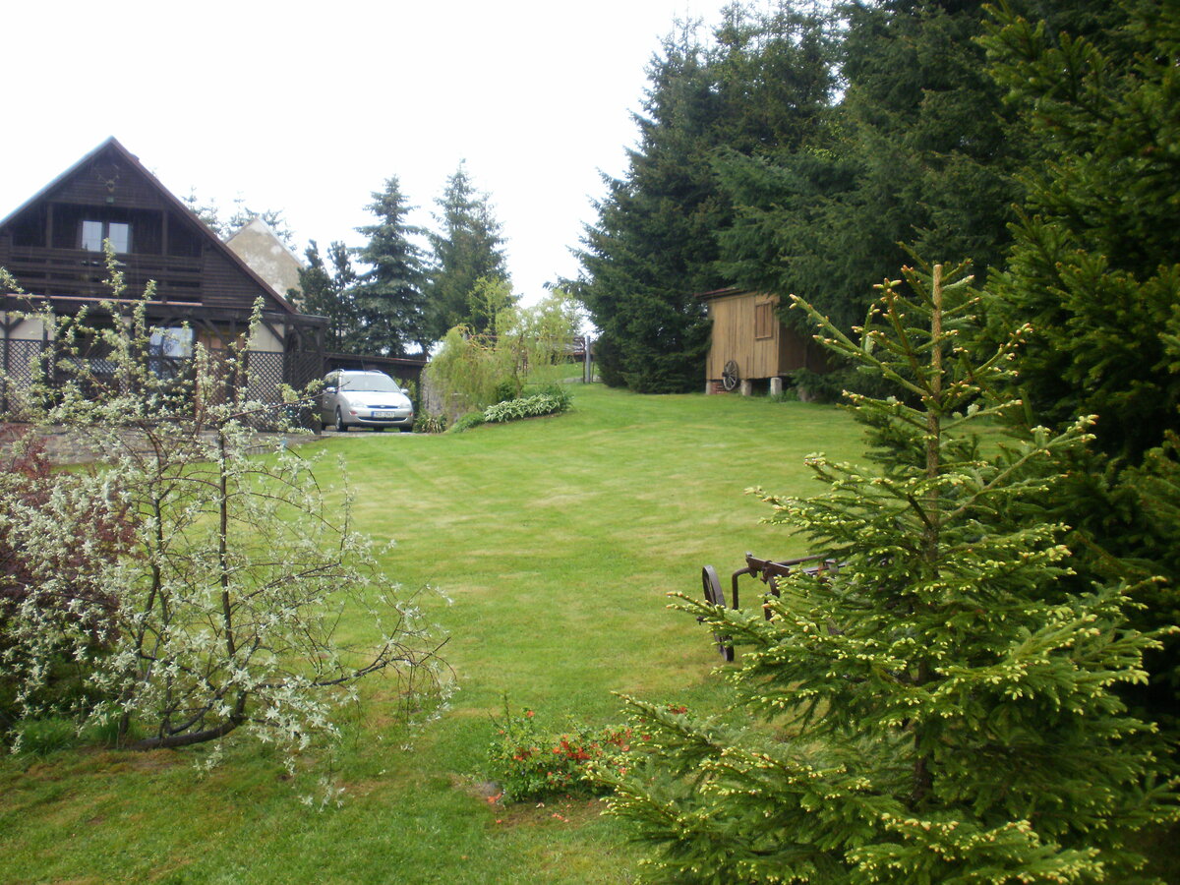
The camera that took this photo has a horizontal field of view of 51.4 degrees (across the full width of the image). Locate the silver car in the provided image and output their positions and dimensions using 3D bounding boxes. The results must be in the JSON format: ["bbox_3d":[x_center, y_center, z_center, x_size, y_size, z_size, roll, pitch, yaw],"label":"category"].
[{"bbox_3d":[-5.490,-1.010,29.600,1.780,1.490,4.420,1,1,-23],"label":"silver car"}]

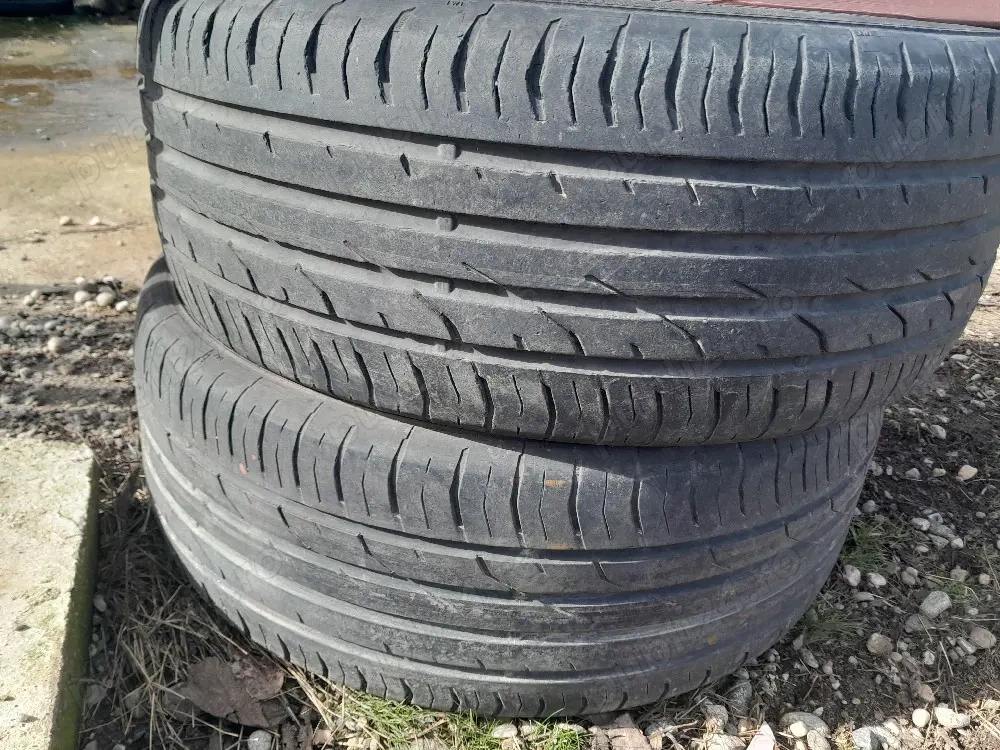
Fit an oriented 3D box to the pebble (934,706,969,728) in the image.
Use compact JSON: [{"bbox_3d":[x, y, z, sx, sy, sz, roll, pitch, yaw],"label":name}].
[{"bbox_3d":[0.322,0.244,0.555,0.025,0.011,0.013,14,29,15],"label":"pebble"}]

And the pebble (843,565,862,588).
[{"bbox_3d":[0.307,0.174,0.679,0.015,0.013,0.021,10,29,8],"label":"pebble"}]

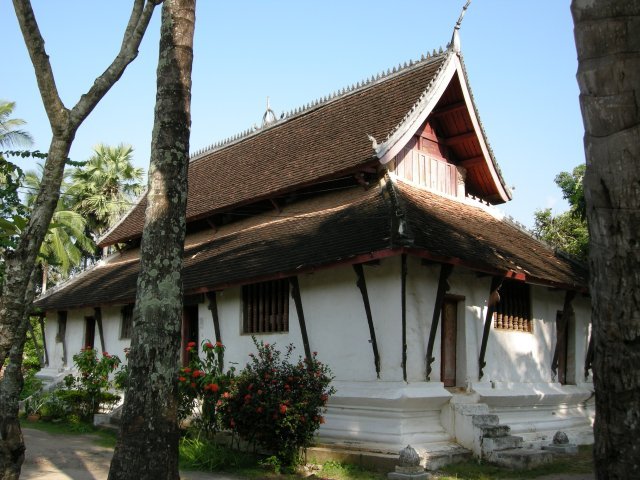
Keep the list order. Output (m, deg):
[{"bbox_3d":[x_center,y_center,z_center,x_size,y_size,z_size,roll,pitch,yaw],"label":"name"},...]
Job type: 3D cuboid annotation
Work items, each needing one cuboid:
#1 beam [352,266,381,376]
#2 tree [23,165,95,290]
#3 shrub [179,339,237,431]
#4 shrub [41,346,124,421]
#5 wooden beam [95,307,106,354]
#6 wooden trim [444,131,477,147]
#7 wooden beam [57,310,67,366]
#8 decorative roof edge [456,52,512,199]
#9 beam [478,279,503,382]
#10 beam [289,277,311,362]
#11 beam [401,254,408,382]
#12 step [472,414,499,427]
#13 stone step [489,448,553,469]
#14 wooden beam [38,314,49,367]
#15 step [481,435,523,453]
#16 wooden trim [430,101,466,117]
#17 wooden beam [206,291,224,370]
[{"bbox_3d":[0.947,1.614,13.248,0.200,2.272,0.100,-9,-1,-43],"label":"beam"},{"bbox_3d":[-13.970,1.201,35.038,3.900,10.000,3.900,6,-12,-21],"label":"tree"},{"bbox_3d":[-2.715,3.514,15.646,1.400,2.348,1.250,3,-11,-9],"label":"shrub"},{"bbox_3d":[-7.359,4.462,20.625,2.400,2.369,2.000,5,-12,-19],"label":"shrub"},{"bbox_3d":[-7.251,3.236,22.102,0.200,2.016,0.100,-9,-2,-43],"label":"wooden beam"},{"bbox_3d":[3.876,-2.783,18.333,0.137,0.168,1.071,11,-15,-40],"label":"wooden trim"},{"bbox_3d":[-9.791,3.752,24.995,0.178,2.119,0.105,-7,-3,-42],"label":"wooden beam"},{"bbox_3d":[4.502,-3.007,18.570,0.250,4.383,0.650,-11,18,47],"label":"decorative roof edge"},{"bbox_3d":[3.673,1.918,14.423,0.100,2.246,0.200,11,-3,-41],"label":"beam"},{"bbox_3d":[-0.373,1.888,14.466,0.168,2.196,0.095,-9,-1,-42],"label":"beam"},{"bbox_3d":[1.614,1.522,12.633,0.090,2.371,0.200,1,4,3],"label":"beam"},{"bbox_3d":[3.163,3.564,13.202,0.913,0.189,0.315,11,-15,-40],"label":"step"},{"bbox_3d":[3.870,4.147,12.694,1.470,0.221,0.420,11,-15,-40],"label":"stone step"},{"bbox_3d":[-10.786,3.945,25.944,0.200,1.979,0.100,-6,-3,-43],"label":"wooden beam"},{"bbox_3d":[3.482,3.885,12.762,0.924,0.200,0.326,11,-15,-40],"label":"step"},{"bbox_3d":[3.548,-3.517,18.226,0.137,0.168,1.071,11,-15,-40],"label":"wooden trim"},{"bbox_3d":[-2.748,2.378,17.186,0.168,2.119,0.095,-6,-4,-42],"label":"wooden beam"}]

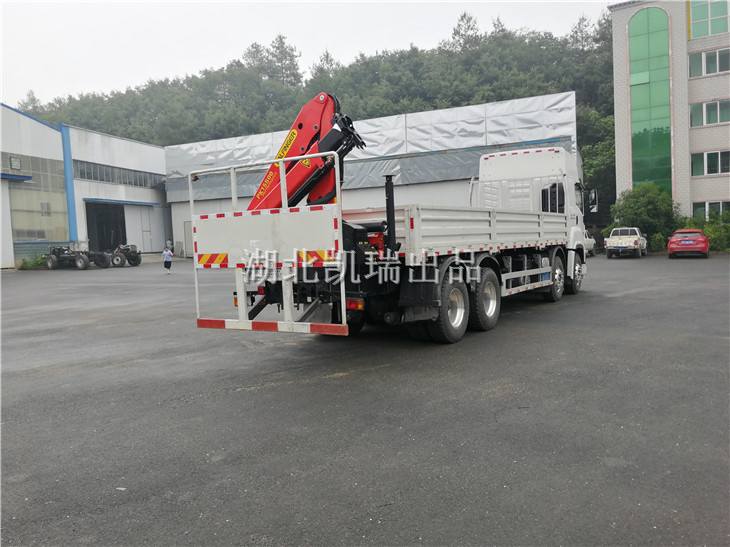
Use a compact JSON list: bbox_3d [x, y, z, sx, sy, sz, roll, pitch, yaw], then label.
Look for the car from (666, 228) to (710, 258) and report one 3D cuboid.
[{"bbox_3d":[17.483,-1.597,30.600,1.820,1.480,4.350,-1,3,32],"label":"car"}]

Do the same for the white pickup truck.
[{"bbox_3d":[15.513,-1.795,33.600,1.770,1.750,5.050,-1,3,32],"label":"white pickup truck"}]

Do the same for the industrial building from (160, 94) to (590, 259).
[{"bbox_3d":[1.050,-7.550,55.000,36.600,10.800,16.000,-1,3,23],"label":"industrial building"}]

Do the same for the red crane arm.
[{"bbox_3d":[-0.892,-1.546,7.551,2.050,1.550,0.600,-1,3,34],"label":"red crane arm"}]

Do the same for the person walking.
[{"bbox_3d":[-12.214,-0.785,35.200,0.580,1.670,0.500,-3,3,-7],"label":"person walking"}]

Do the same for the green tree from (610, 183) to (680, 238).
[{"bbox_3d":[18.973,-3.889,38.500,4.200,4.500,4.000,-1,3,34],"label":"green tree"}]

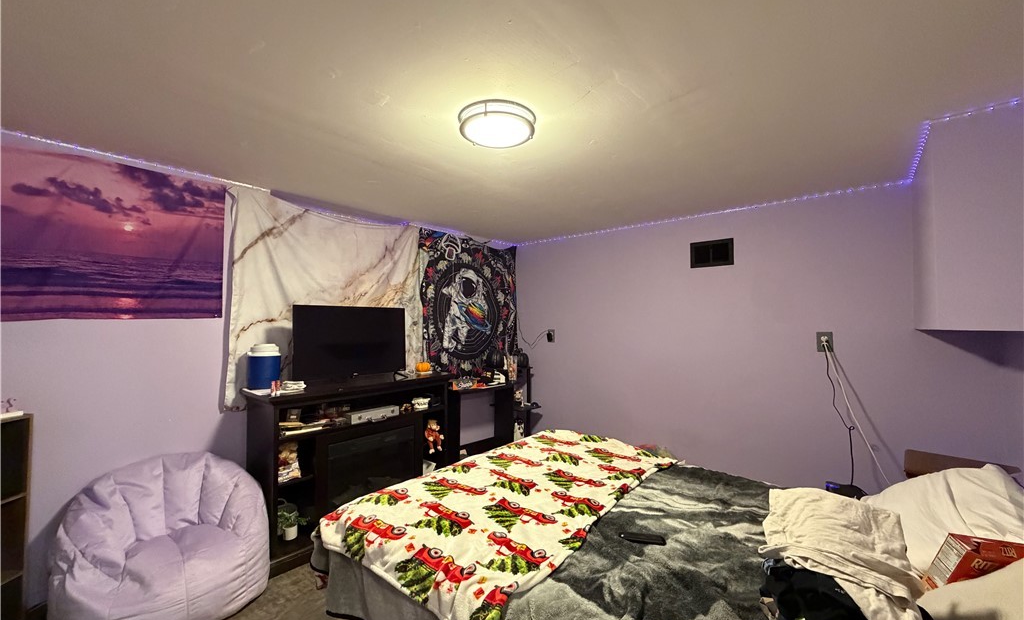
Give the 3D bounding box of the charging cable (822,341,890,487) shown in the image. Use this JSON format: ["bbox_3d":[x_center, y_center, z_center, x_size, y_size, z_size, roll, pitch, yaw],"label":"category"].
[{"bbox_3d":[1.935,0.560,2.333,0.280,0.750,0.170,-1,-2,41],"label":"charging cable"}]

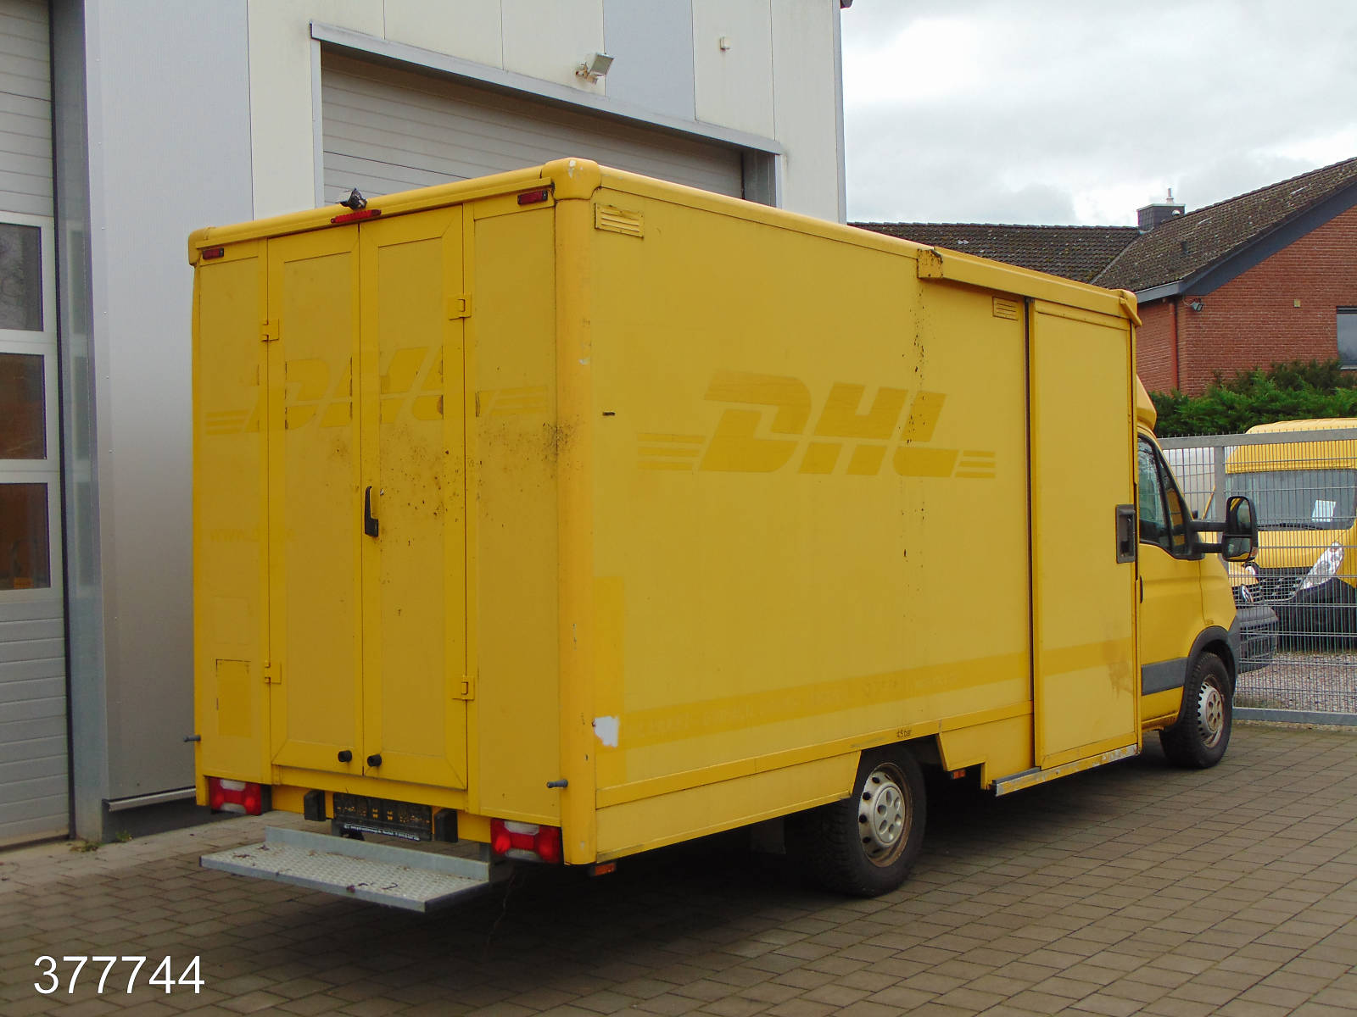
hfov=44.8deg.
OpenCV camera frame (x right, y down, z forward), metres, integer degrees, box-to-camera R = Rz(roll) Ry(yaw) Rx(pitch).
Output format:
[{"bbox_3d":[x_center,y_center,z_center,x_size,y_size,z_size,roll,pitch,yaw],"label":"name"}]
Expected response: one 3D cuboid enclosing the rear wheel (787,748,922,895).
[{"bbox_3d":[0.814,1.306,7.152,0.225,0.690,0.690,-1,0,38],"label":"rear wheel"}]

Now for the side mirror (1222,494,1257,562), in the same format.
[{"bbox_3d":[3.341,0.123,9.797,0.190,0.395,0.120,-1,0,38],"label":"side mirror"}]

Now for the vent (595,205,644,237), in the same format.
[{"bbox_3d":[-0.192,-0.968,5.536,0.020,0.088,0.255,-1,0,38],"label":"vent"}]

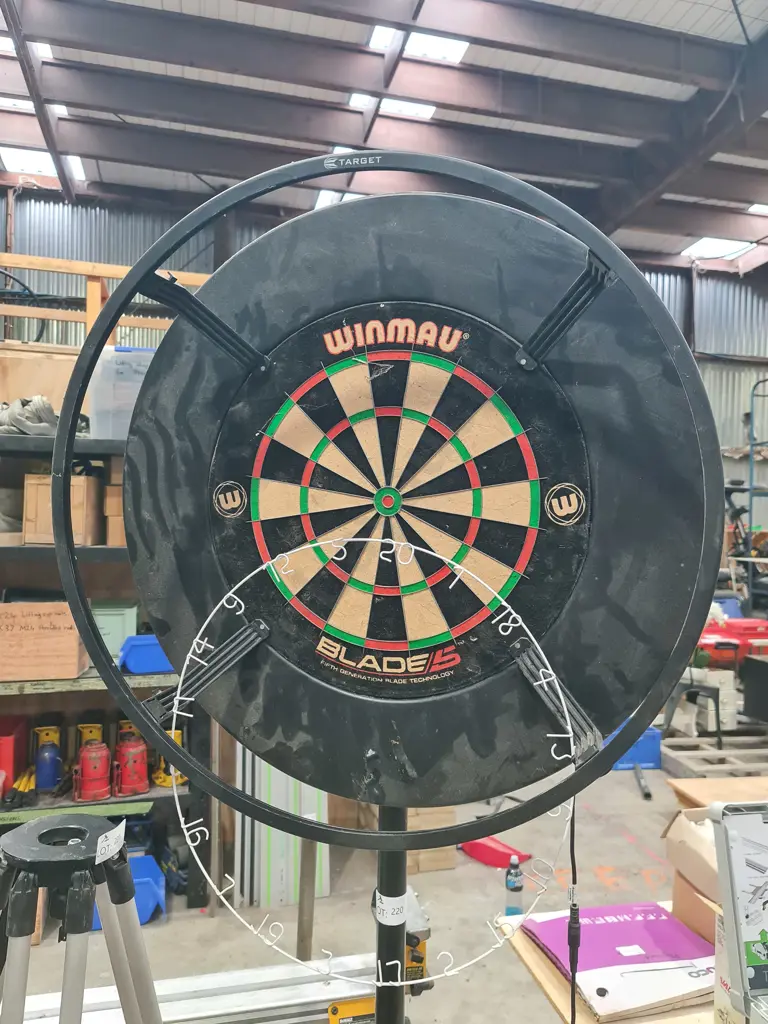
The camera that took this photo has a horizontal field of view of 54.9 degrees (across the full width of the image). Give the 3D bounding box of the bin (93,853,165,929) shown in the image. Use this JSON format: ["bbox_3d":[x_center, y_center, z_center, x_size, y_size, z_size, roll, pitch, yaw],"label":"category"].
[{"bbox_3d":[-1.054,1.547,3.017,0.320,0.190,0.196,1,1,-14],"label":"bin"}]

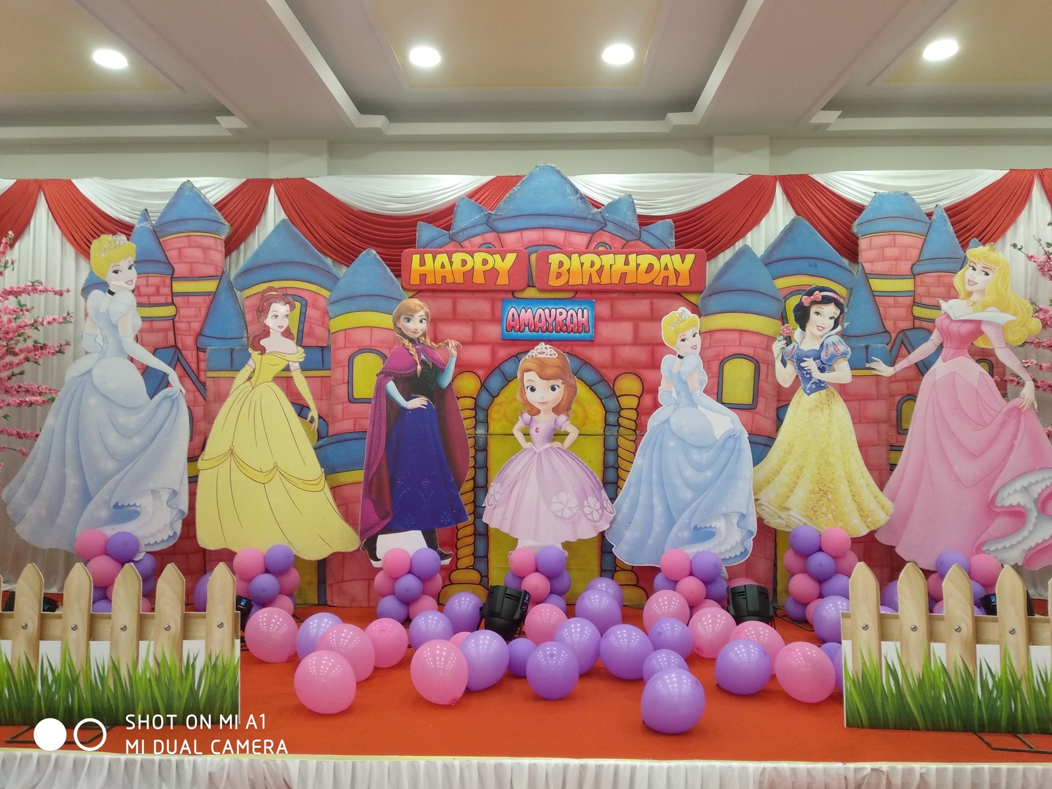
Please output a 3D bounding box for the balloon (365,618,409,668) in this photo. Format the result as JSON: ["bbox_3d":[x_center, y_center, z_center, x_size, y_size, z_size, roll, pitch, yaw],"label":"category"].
[{"bbox_3d":[-0.626,1.097,3.488,0.207,0.207,0.207,0,-1,2],"label":"balloon"}]

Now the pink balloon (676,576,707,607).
[{"bbox_3d":[0.907,1.081,4.330,0.167,0.172,0.167,0,0,0],"label":"pink balloon"}]

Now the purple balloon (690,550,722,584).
[{"bbox_3d":[1.000,0.948,4.370,0.168,0.173,0.168,0,0,0],"label":"purple balloon"}]

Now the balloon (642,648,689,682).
[{"bbox_3d":[0.580,1.141,3.250,0.196,0.189,0.205,0,-1,0],"label":"balloon"}]

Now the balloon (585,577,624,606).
[{"bbox_3d":[0.447,1.149,4.500,0.222,0.229,0.222,0,0,0],"label":"balloon"}]

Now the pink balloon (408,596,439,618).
[{"bbox_3d":[-0.532,1.121,4.106,0.158,0.158,0.166,0,0,0],"label":"pink balloon"}]

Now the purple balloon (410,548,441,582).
[{"bbox_3d":[-0.534,0.904,4.207,0.160,0.165,0.163,0,-1,2],"label":"purple balloon"}]

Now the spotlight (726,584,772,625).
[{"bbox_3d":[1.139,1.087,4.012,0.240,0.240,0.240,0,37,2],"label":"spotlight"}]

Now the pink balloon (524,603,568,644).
[{"bbox_3d":[0.098,1.098,3.764,0.209,0.211,0.217,0,0,0],"label":"pink balloon"}]

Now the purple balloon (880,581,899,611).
[{"bbox_3d":[2.045,1.121,4.270,0.244,0.253,0.240,0,-1,0],"label":"purple balloon"}]

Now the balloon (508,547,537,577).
[{"bbox_3d":[-0.017,0.887,4.180,0.152,0.155,0.154,0,-1,2],"label":"balloon"}]

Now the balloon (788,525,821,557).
[{"bbox_3d":[1.558,0.818,4.420,0.182,0.182,0.182,0,0,2],"label":"balloon"}]

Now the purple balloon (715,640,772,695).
[{"bbox_3d":[0.873,1.093,3.169,0.216,0.208,0.212,0,-1,2],"label":"purple balloon"}]

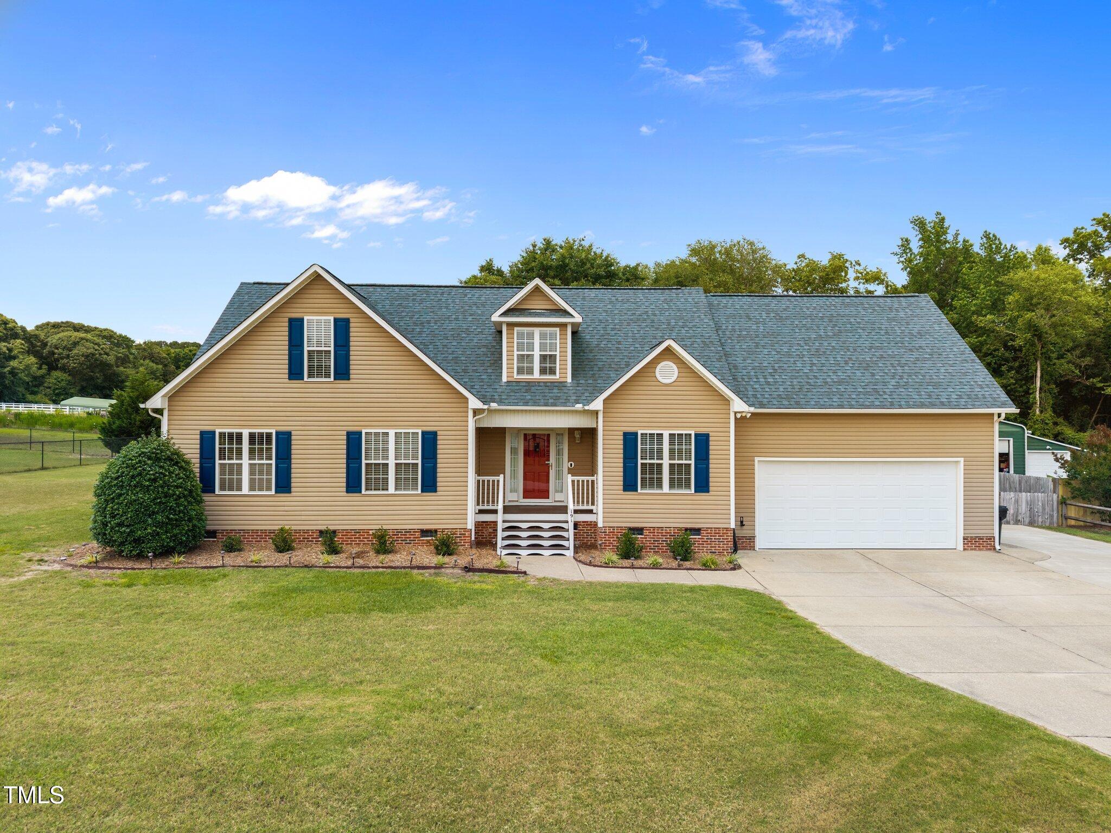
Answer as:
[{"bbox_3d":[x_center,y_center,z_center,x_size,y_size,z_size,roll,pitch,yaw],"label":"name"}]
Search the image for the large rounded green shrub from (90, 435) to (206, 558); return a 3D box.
[{"bbox_3d":[-8.280,1.620,15.600,2.330,2.470,2.300,0,0,-2],"label":"large rounded green shrub"}]

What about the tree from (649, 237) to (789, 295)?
[{"bbox_3d":[9.550,-3.750,45.000,8.500,13.500,8.500,0,0,-2],"label":"tree"}]

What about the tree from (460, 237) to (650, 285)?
[{"bbox_3d":[0.000,-3.900,46.000,11.000,13.700,10.500,0,0,-2],"label":"tree"}]

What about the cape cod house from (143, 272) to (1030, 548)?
[{"bbox_3d":[1.000,-0.250,21.300,19.760,6.950,9.850,0,0,-2],"label":"cape cod house"}]

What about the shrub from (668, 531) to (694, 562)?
[{"bbox_3d":[2.680,2.780,16.400,0.560,0.680,0.550,0,0,-2],"label":"shrub"}]

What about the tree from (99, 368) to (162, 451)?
[{"bbox_3d":[-22.400,-0.100,42.000,4.700,5.100,4.700,0,0,-2],"label":"tree"}]

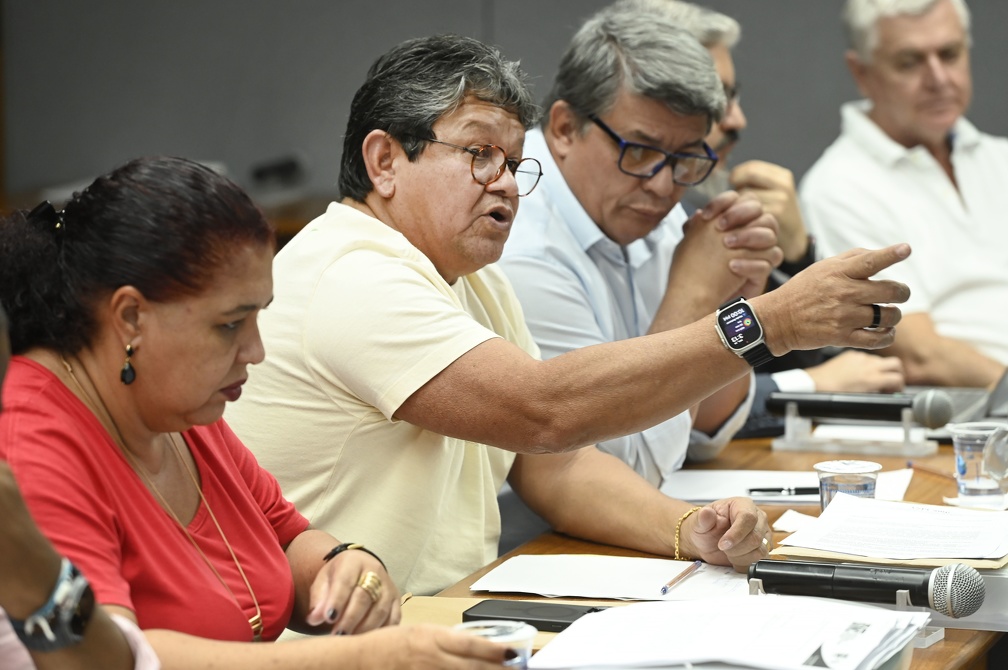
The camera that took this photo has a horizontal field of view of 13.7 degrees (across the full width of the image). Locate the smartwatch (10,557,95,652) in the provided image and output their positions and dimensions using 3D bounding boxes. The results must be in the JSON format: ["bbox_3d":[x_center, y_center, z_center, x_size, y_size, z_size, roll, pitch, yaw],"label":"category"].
[{"bbox_3d":[-0.338,0.200,3.130,0.057,0.066,0.046,10,-30,29],"label":"smartwatch"}]

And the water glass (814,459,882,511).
[{"bbox_3d":[0.373,0.181,4.551,0.075,0.077,0.075,0,8,0],"label":"water glass"}]

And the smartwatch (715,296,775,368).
[{"bbox_3d":[0.228,-0.001,4.010,0.044,0.067,0.056,-25,-19,-3],"label":"smartwatch"}]

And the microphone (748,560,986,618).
[{"bbox_3d":[0.348,0.240,4.025,0.229,0.053,0.053,3,9,17],"label":"microphone"}]

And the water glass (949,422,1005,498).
[{"bbox_3d":[0.546,0.144,4.810,0.075,0.077,0.075,0,8,0],"label":"water glass"}]

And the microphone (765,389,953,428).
[{"bbox_3d":[0.436,0.087,5.123,0.229,0.053,0.053,2,9,15],"label":"microphone"}]

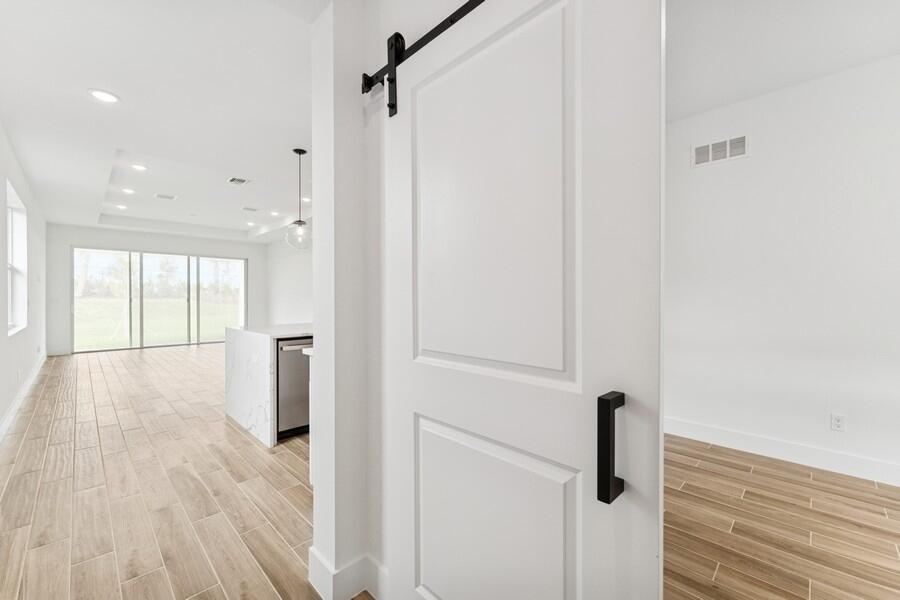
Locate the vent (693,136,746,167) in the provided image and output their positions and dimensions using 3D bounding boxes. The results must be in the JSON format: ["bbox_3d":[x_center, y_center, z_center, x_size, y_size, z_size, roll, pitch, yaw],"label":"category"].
[{"bbox_3d":[2.286,-1.266,2.982,0.390,0.200,0.016,0,0,43],"label":"vent"}]

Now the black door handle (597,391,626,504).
[{"bbox_3d":[0.340,0.307,0.737,0.076,0.210,0.024,0,0,-45],"label":"black door handle"}]

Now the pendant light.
[{"bbox_3d":[-1.662,-1.100,3.865,0.300,1.090,0.300,0,0,43],"label":"pendant light"}]

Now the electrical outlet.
[{"bbox_3d":[2.798,0.884,2.519,0.073,0.119,0.009,0,0,43],"label":"electrical outlet"}]

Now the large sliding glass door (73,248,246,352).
[{"bbox_3d":[-7.293,0.016,9.196,0.130,2.410,3.567,0,0,43],"label":"large sliding glass door"}]

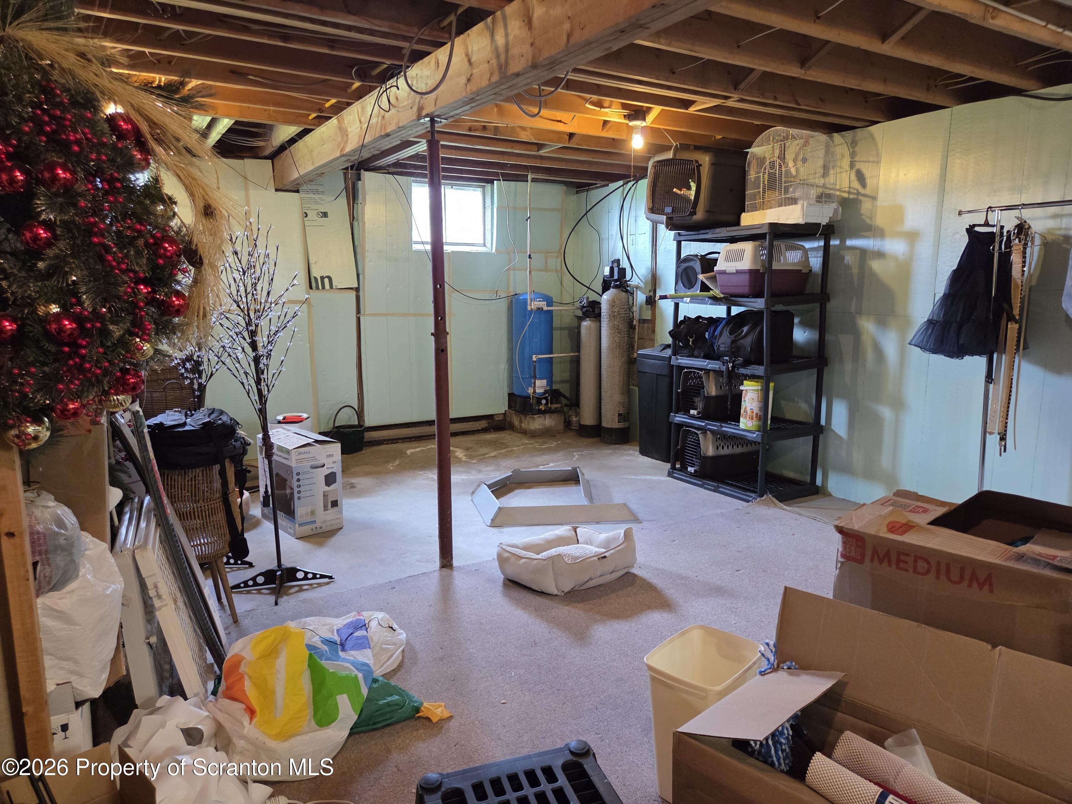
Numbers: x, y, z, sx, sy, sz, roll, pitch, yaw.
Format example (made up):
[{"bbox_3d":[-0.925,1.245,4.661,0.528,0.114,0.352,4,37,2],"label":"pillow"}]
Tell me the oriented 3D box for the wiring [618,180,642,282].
[{"bbox_3d":[0.848,-1.536,6.403,0.140,0.940,0.320,-7,11,-32],"label":"wiring"}]

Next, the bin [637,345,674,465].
[{"bbox_3d":[1.152,0.006,6.041,0.370,0.930,0.375,-7,11,-32],"label":"bin"}]

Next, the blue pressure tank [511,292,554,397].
[{"bbox_3d":[-0.026,-0.559,7.179,0.410,1.048,0.410,0,9,0],"label":"blue pressure tank"}]

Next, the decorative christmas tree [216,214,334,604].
[{"bbox_3d":[-1.287,0.028,3.432,0.500,1.800,0.490,-2,10,-11],"label":"decorative christmas tree"}]

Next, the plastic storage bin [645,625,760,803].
[{"bbox_3d":[0.477,0.906,2.015,0.225,0.416,0.292,7,12,40],"label":"plastic storage bin"}]

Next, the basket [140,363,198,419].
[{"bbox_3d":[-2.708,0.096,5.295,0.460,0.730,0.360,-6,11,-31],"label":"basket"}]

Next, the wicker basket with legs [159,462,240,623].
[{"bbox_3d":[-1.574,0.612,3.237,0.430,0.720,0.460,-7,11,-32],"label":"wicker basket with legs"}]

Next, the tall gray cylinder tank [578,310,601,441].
[{"bbox_3d":[0.523,-0.263,6.832,0.200,1.200,0.200,0,9,0],"label":"tall gray cylinder tank"}]

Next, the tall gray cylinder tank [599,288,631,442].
[{"bbox_3d":[0.737,-0.342,6.581,0.262,1.435,0.262,0,9,0],"label":"tall gray cylinder tank"}]

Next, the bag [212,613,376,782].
[{"bbox_3d":[-0.807,0.937,2.316,0.520,0.280,0.550,-4,10,-20],"label":"bag"}]

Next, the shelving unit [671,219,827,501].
[{"bbox_3d":[1.500,-0.296,5.098,0.595,1.830,0.915,-6,11,-29],"label":"shelving unit"}]

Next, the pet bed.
[{"bbox_3d":[0.174,0.782,3.678,0.570,0.205,0.390,-9,12,-40],"label":"pet bed"}]

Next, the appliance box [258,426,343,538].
[{"bbox_3d":[-1.445,0.482,4.370,0.302,0.540,0.490,-9,12,-42],"label":"appliance box"}]

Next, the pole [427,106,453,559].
[{"bbox_3d":[-0.473,-0.242,3.530,0.085,2.220,0.085,0,9,0],"label":"pole"}]

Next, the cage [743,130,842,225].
[{"bbox_3d":[1.755,-1.515,4.854,0.310,0.650,0.640,-4,10,-20],"label":"cage"}]

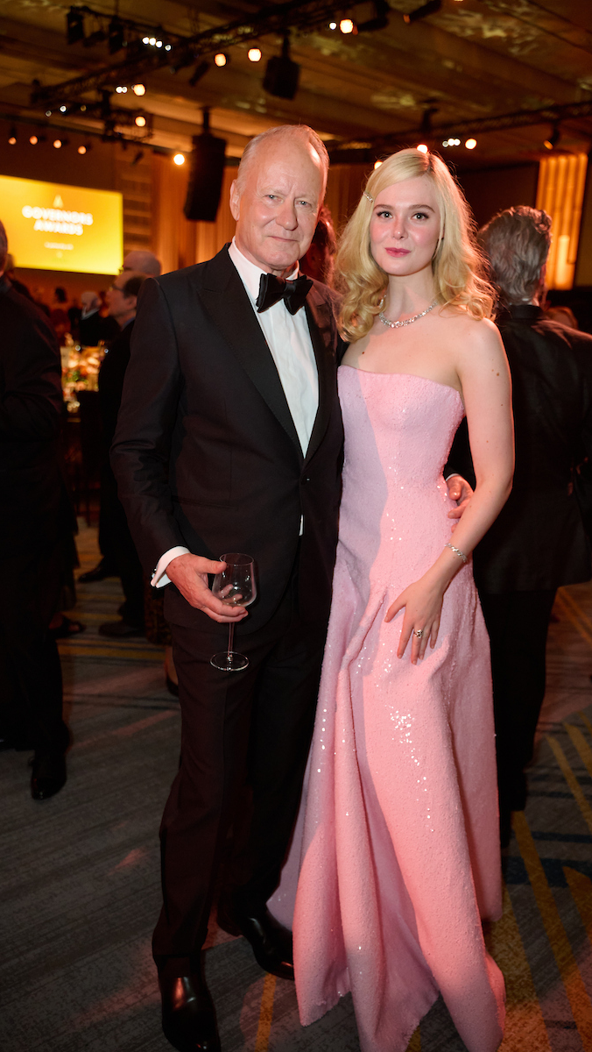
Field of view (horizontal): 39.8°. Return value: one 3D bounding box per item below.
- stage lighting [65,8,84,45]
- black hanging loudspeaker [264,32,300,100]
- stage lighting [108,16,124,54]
[{"bbox_3d":[-2.949,-6.663,10.900,0.190,0.400,0.180,6,13,19],"label":"stage lighting"},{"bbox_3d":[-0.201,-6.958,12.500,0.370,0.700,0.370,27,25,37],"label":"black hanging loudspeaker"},{"bbox_3d":[-2.444,-6.654,11.100,0.190,0.420,0.180,6,13,19],"label":"stage lighting"}]

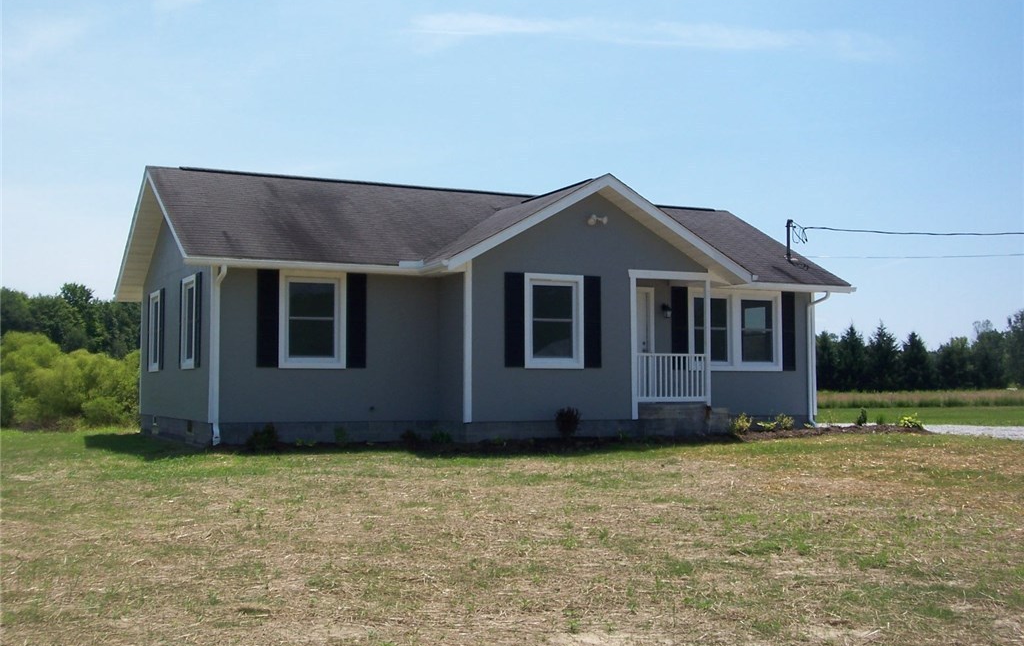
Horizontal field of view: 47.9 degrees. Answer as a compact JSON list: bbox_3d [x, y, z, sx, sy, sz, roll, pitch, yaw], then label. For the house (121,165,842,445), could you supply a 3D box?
[{"bbox_3d":[-0.621,-0.284,24.728,13.816,5.292,9.502,1,-4,-26],"label":"house"}]

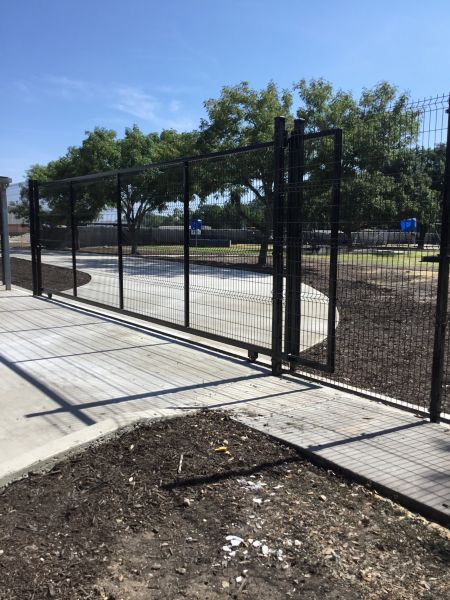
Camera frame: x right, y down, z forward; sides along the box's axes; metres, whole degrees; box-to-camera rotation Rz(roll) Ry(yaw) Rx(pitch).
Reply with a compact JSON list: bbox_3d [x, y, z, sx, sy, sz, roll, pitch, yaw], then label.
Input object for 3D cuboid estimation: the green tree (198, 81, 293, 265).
[{"bbox_3d":[0.870,-5.041,21.624,4.200,7.260,4.200,0,8,0],"label":"green tree"}]

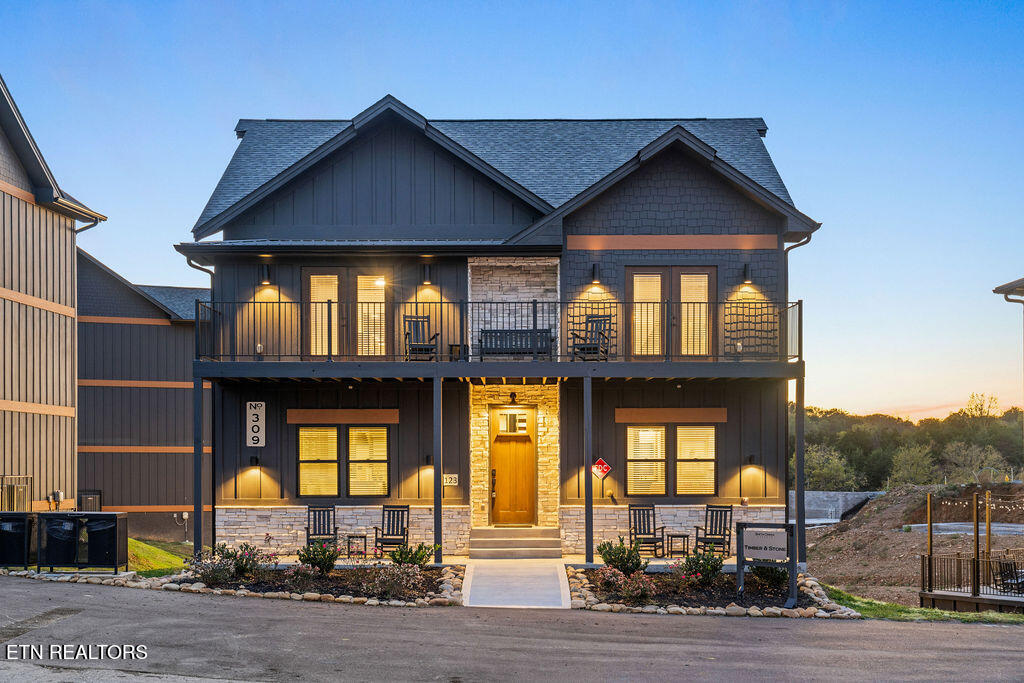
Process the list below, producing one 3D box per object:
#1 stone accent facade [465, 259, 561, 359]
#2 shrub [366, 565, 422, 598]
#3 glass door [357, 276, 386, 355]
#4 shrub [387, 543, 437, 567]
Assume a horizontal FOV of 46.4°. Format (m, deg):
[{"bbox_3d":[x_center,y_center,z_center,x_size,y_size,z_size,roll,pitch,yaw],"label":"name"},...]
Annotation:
[{"bbox_3d":[0.042,-0.624,24.850,1.880,2.250,0.300,0,-2,0],"label":"stone accent facade"},{"bbox_3d":[-2.142,4.339,21.600,1.030,0.620,0.900,0,-2,0],"label":"shrub"},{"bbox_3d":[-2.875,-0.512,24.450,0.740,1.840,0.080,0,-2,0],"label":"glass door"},{"bbox_3d":[-1.824,3.941,21.900,0.880,0.500,0.750,0,-2,0],"label":"shrub"}]

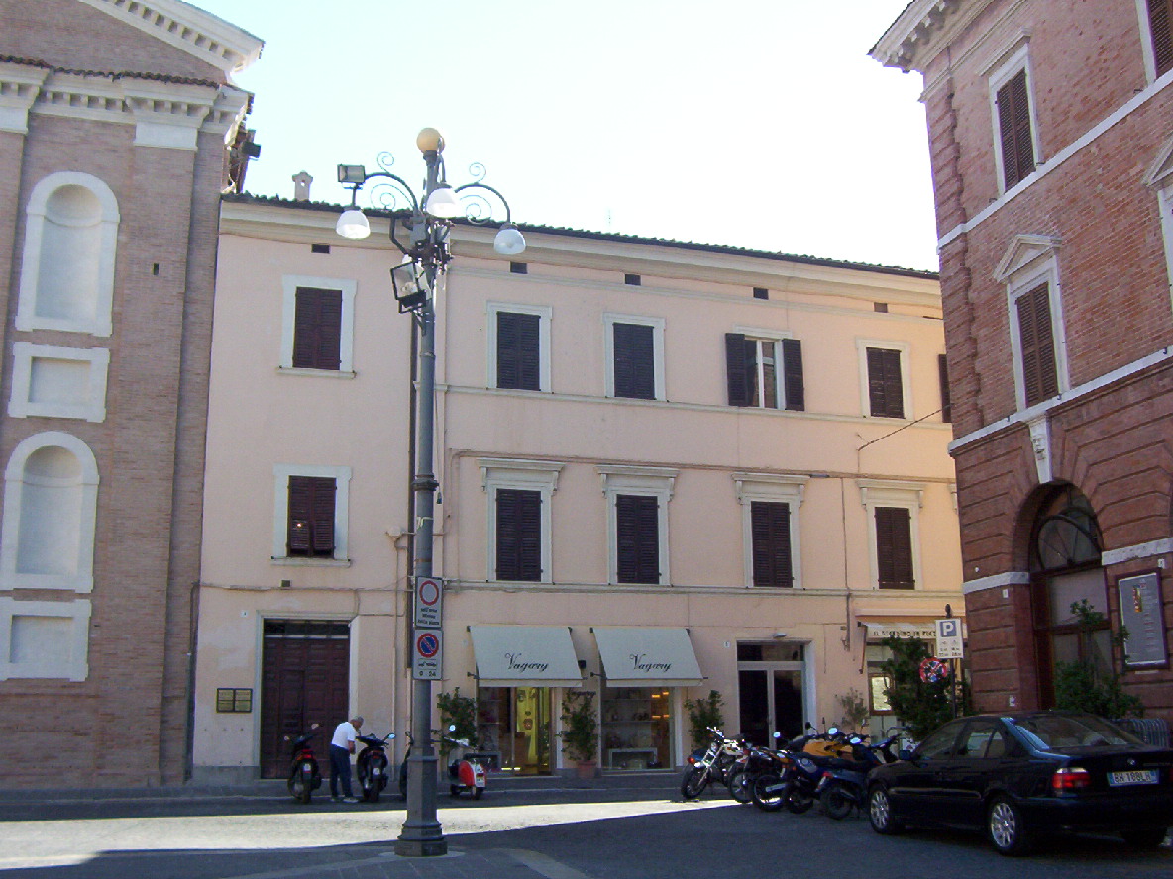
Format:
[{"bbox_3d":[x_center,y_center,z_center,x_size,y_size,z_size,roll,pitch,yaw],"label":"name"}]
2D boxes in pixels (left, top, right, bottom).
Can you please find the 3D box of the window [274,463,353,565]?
[{"bbox_3d":[-5.824,1.572,25.893,1.556,2.033,0.200,3,-12,-19],"label":"window"}]

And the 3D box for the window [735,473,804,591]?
[{"bbox_3d":[4.235,2.140,28.182,1.769,2.609,0.280,3,-13,-18],"label":"window"}]

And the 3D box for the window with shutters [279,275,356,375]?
[{"bbox_3d":[-5.704,-2.393,25.930,1.511,2.145,0.180,3,-13,-18],"label":"window with shutters"}]

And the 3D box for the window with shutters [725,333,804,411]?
[{"bbox_3d":[4.100,-1.548,27.960,1.840,1.627,0.220,4,-13,-19],"label":"window with shutters"}]

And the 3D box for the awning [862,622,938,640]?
[{"bbox_3d":[7.656,4.513,28.637,2.774,0.412,0.420,3,-13,-18],"label":"awning"}]

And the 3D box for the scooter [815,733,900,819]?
[{"bbox_3d":[4.026,4.770,17.316,1.870,1.150,0.700,6,-14,-26],"label":"scooter"}]

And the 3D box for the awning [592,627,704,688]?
[{"bbox_3d":[1.276,4.514,25.277,2.128,1.210,0.800,4,-13,-19],"label":"awning"}]

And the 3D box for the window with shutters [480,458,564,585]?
[{"bbox_3d":[-1.338,1.701,25.272,1.687,2.542,0.300,4,-13,-19],"label":"window with shutters"}]

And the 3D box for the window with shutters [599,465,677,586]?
[{"bbox_3d":[1.176,2.012,28.214,1.759,2.715,0.280,3,-12,-19],"label":"window with shutters"}]

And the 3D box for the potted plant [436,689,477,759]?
[{"bbox_3d":[-2.684,6.130,25.444,0.850,1.869,0.800,3,-12,-19],"label":"potted plant"}]

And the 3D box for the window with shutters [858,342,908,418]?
[{"bbox_3d":[7.662,-1.550,31.290,1.360,1.950,0.180,3,-12,-19],"label":"window with shutters"}]

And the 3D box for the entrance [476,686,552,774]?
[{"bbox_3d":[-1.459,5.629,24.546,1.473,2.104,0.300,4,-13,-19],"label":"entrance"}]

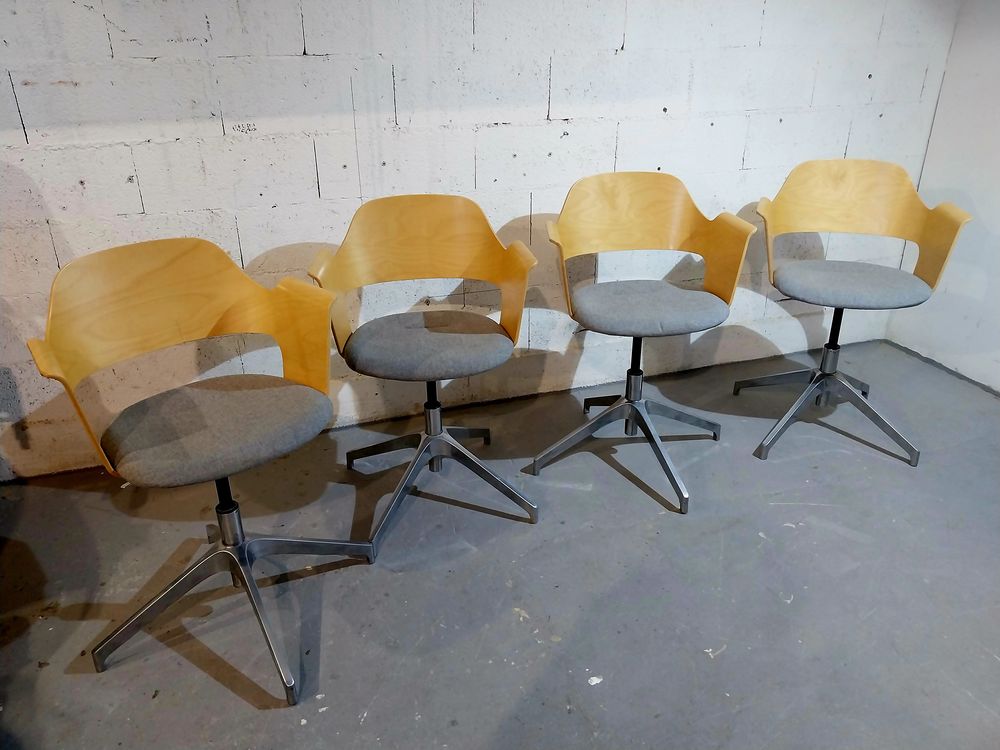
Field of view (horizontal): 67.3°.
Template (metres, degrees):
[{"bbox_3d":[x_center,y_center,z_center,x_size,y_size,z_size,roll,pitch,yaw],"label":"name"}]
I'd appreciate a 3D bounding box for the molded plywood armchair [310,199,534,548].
[{"bbox_3d":[-0.196,-0.023,2.102,0.587,0.850,0.575,-4,25,-6],"label":"molded plywood armchair"}]

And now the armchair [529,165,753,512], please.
[{"bbox_3d":[0.418,-0.128,2.271,0.673,0.878,0.673,-4,25,-6],"label":"armchair"}]

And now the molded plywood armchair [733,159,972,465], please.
[{"bbox_3d":[1.098,-0.214,2.430,0.587,0.876,0.559,5,26,13],"label":"molded plywood armchair"}]

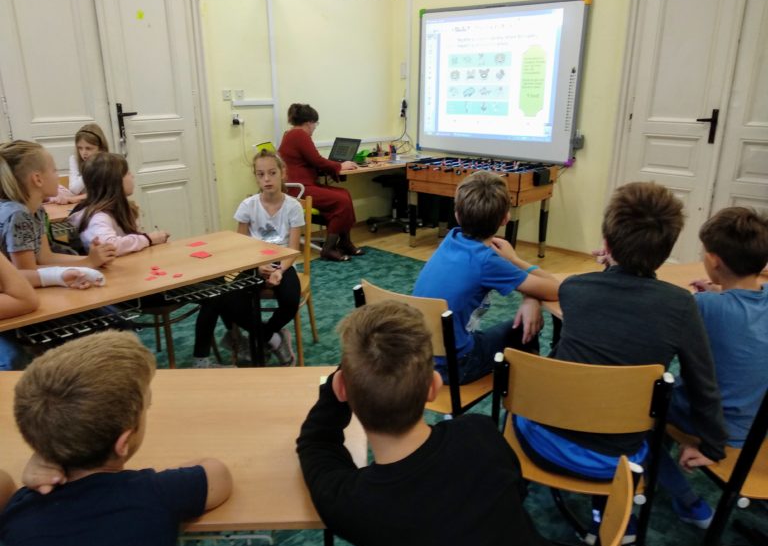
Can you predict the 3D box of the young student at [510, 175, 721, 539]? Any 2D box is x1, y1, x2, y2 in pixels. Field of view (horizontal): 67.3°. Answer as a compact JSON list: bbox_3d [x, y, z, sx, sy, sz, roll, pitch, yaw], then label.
[{"bbox_3d":[0.623,0.322,1.651,0.500,1.160,0.630,7,19,18],"label":"young student"}]

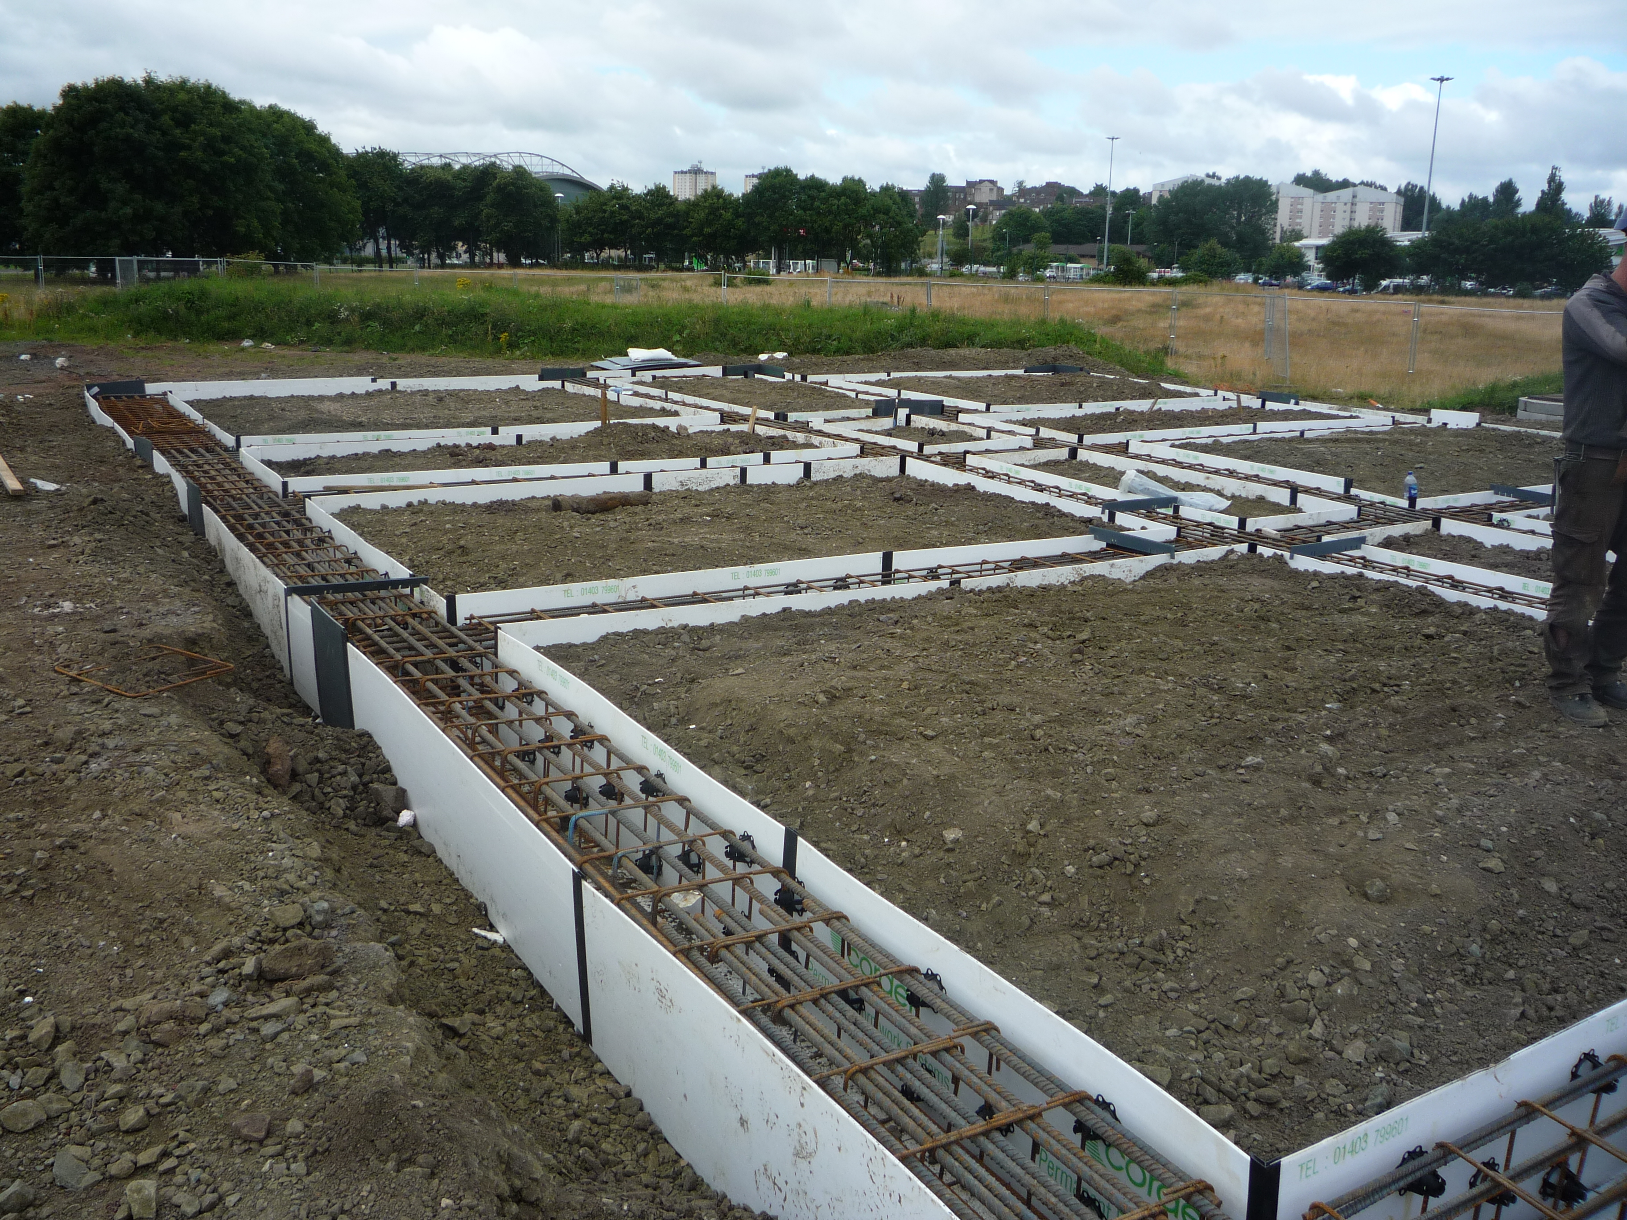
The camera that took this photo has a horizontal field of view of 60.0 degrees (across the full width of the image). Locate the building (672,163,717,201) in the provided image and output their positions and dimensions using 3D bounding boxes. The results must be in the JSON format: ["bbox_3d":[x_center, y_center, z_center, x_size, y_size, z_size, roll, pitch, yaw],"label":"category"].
[{"bbox_3d":[-104.308,-360.567,1250.113,37.000,68.000,22.000,-1,14,-5],"label":"building"}]

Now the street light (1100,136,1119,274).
[{"bbox_3d":[44.008,-60.028,210.256,2.100,20.000,1.900,3,15,11],"label":"street light"}]

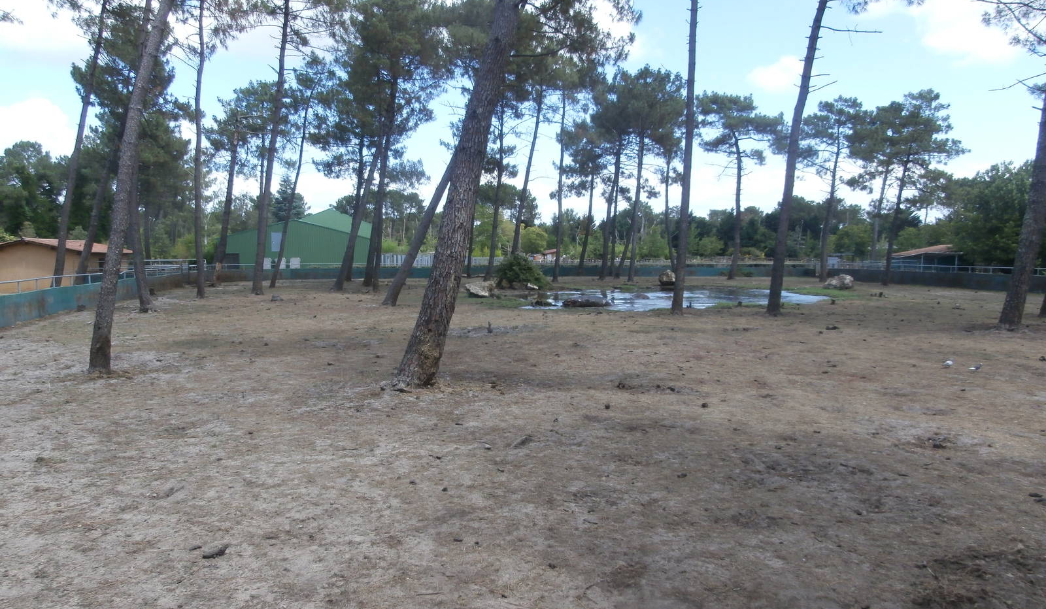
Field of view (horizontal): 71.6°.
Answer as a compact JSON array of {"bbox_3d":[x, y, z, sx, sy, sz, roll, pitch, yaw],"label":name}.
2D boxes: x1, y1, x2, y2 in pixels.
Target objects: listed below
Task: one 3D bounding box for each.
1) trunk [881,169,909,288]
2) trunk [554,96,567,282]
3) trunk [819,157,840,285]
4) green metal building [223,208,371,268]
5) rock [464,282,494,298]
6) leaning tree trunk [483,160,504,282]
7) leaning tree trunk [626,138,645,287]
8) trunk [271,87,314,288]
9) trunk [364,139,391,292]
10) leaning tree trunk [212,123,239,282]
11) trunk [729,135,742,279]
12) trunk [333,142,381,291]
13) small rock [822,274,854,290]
[{"bbox_3d":[22.070,-4.615,42.947,0.463,7.064,0.390,10,8,26],"label":"trunk"},{"bbox_3d":[2.556,-7.815,49.382,0.420,12.518,0.336,3,4,2],"label":"trunk"},{"bbox_3d":[20.606,-5.673,48.767,0.606,8.332,0.496,7,6,22],"label":"trunk"},{"bbox_3d":[-27.805,-7.974,86.772,16.500,6.900,15.000,-2,5,-20],"label":"green metal building"},{"bbox_3d":[-2.461,-0.802,40.786,1.600,0.750,1.150,0,4,-3],"label":"rock"},{"bbox_3d":[-2.615,-7.423,64.829,0.550,10.480,0.500,7,4,-3],"label":"leaning tree trunk"},{"bbox_3d":[7.646,-6.349,48.763,0.524,9.690,0.441,5,5,8],"label":"leaning tree trunk"},{"bbox_3d":[-16.539,-8.424,51.956,0.500,14.608,0.400,11,0,-20],"label":"trunk"},{"bbox_3d":[-7.701,-4.903,39.197,0.662,8.158,0.485,6,3,-12],"label":"trunk"},{"bbox_3d":[-18.665,-6.330,45.748,0.616,10.148,0.514,7,1,-23],"label":"leaning tree trunk"},{"bbox_3d":[15.488,-6.938,52.639,0.744,10.305,0.476,1,4,16],"label":"trunk"},{"bbox_3d":[-8.712,-4.676,38.440,0.496,8.034,0.431,15,0,-15],"label":"trunk"},{"bbox_3d":[21.439,-1.512,49.320,2.050,0.900,1.400,2,5,23],"label":"small rock"}]

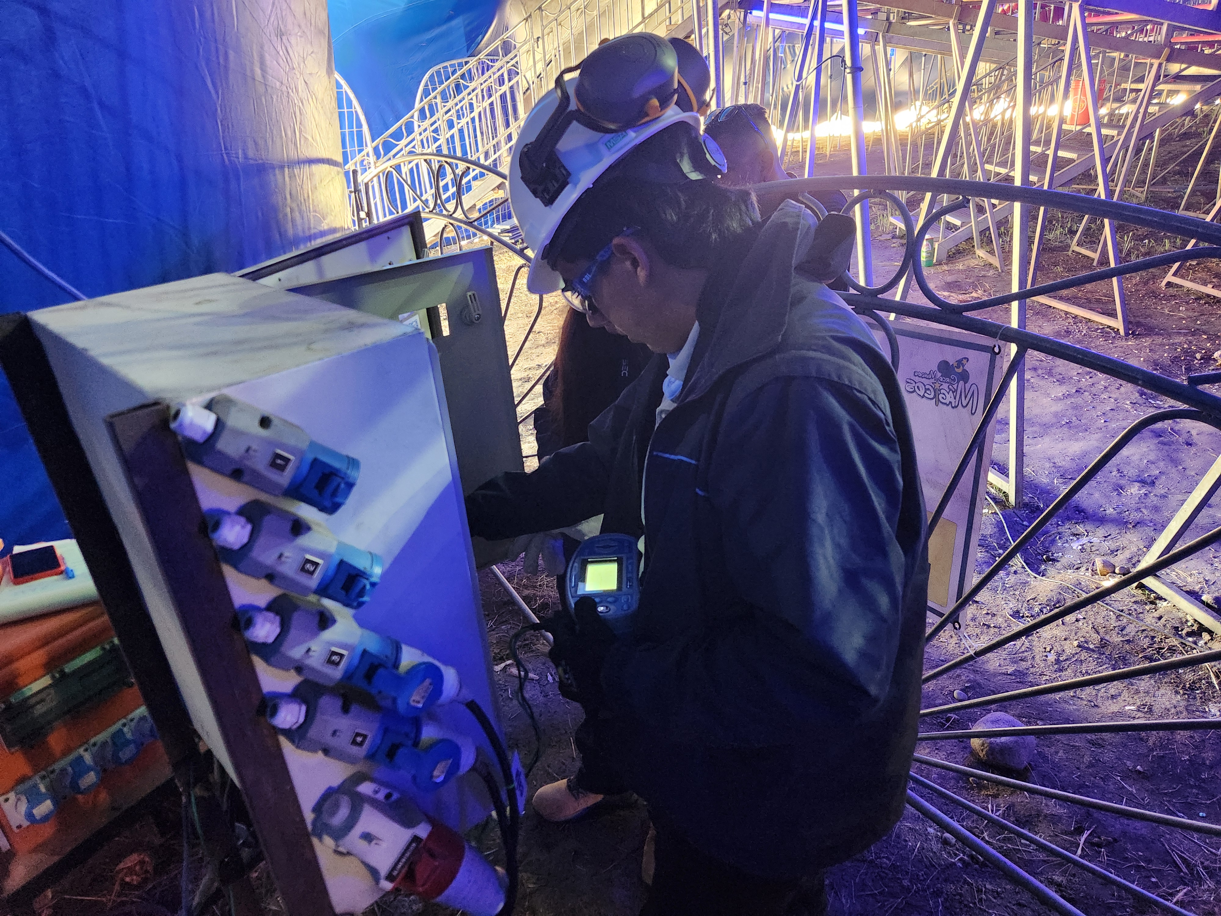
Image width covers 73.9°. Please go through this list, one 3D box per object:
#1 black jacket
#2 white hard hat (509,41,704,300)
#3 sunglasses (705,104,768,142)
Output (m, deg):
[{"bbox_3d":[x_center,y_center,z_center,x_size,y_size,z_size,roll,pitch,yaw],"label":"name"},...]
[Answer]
[{"bbox_3d":[0.096,0.116,1.067,0.620,0.820,0.570,-7,28,-5],"label":"black jacket"},{"bbox_3d":[-0.036,-0.360,0.995,0.160,0.292,0.235,48,38,1],"label":"white hard hat"},{"bbox_3d":[0.269,-0.673,1.710,0.046,0.150,0.142,-51,28,-1],"label":"sunglasses"}]

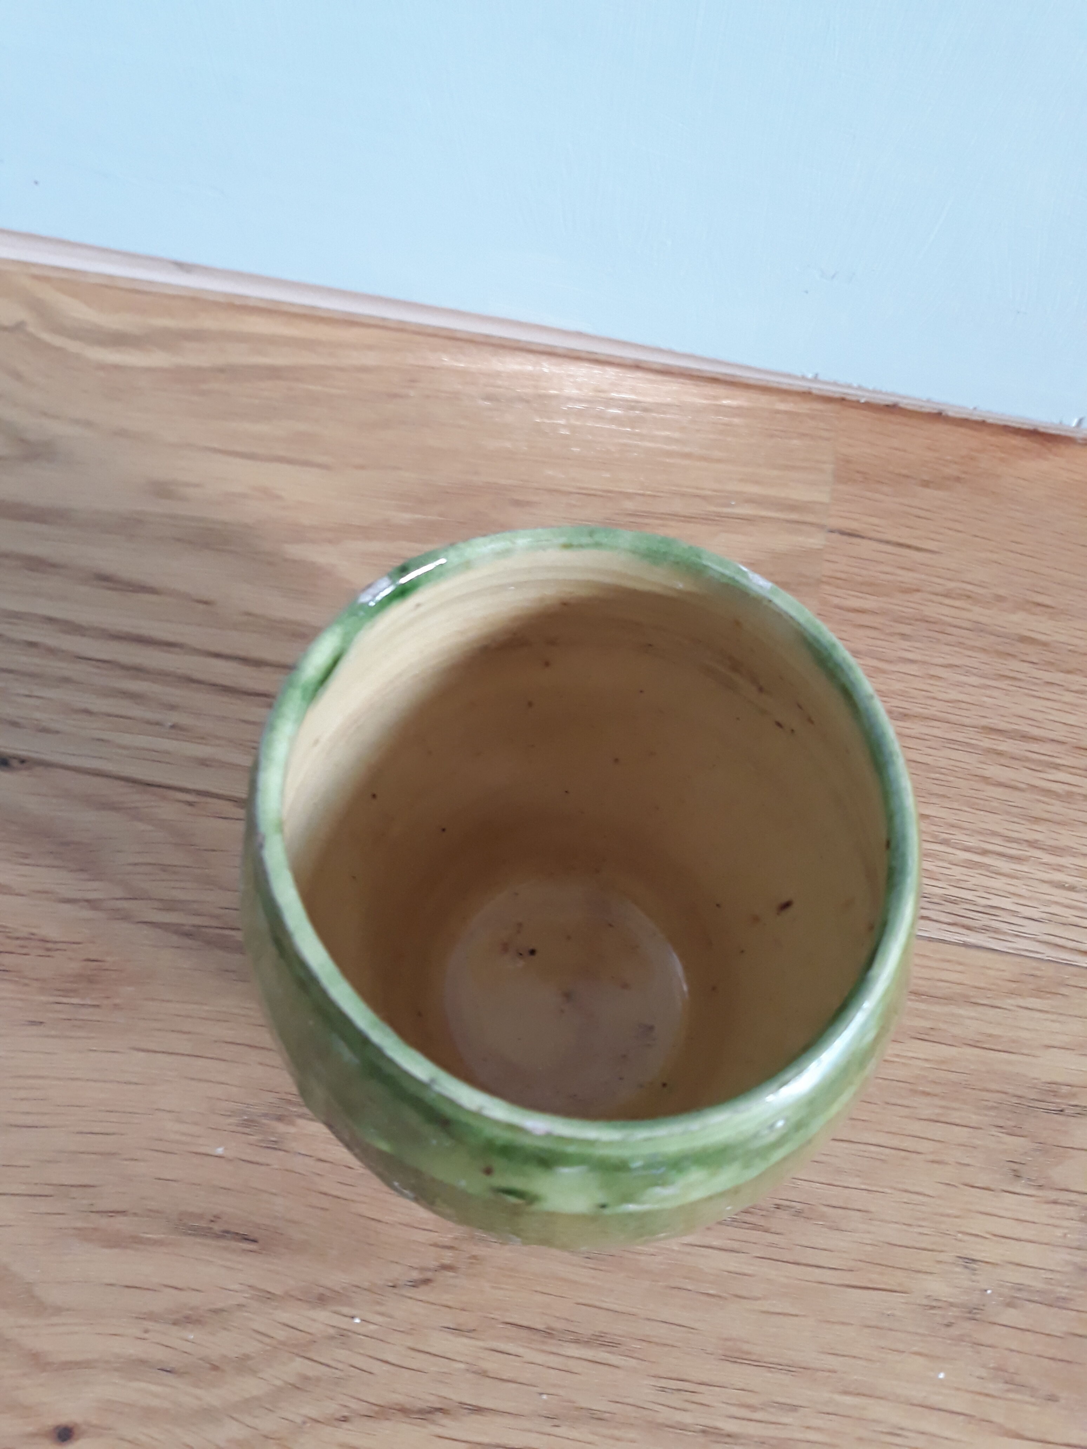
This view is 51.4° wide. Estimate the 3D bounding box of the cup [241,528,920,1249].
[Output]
[{"bbox_3d":[0.006,0.039,0.225,0.118,0.121,0.118,0,62,-1],"label":"cup"}]

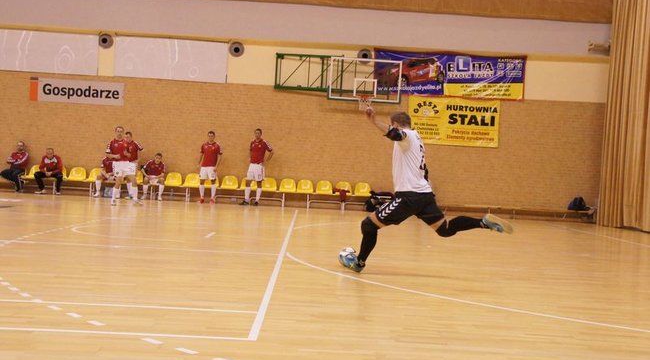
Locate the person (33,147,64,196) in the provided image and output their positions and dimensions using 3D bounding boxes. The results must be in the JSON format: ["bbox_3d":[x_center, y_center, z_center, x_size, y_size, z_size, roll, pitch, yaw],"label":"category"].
[{"bbox_3d":[-6.671,-0.206,19.655,0.620,1.120,0.800,3,1,-1],"label":"person"}]

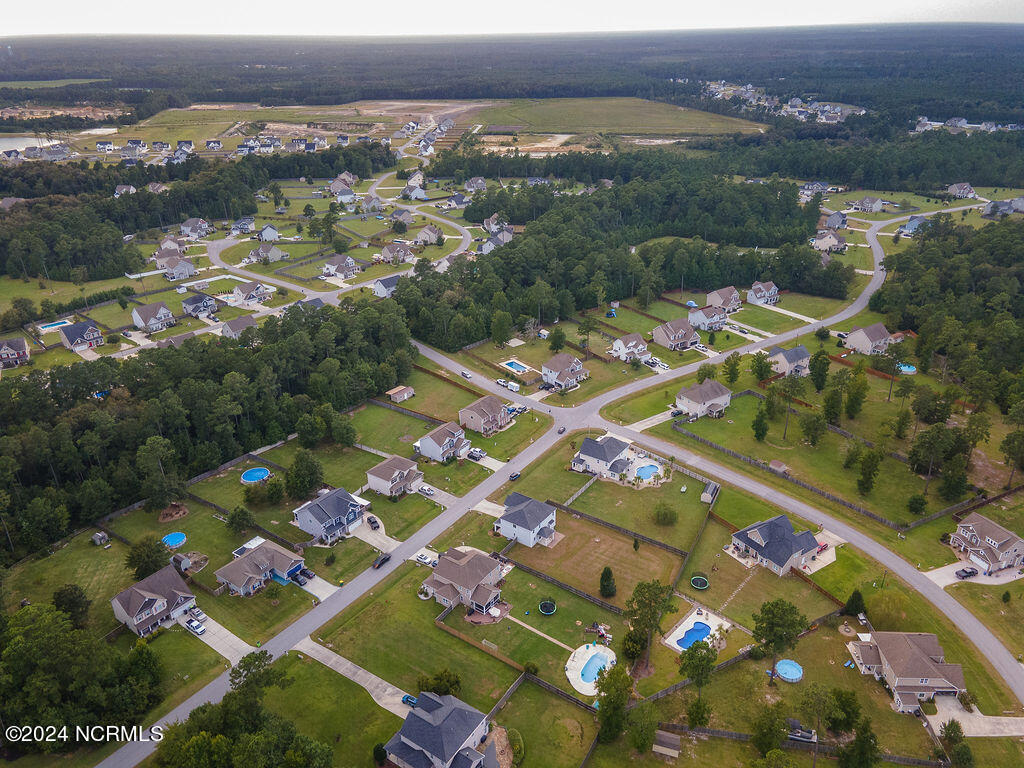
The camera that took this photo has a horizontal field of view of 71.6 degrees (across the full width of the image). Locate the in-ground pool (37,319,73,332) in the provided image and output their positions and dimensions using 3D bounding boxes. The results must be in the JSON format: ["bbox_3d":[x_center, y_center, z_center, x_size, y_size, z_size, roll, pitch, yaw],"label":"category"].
[{"bbox_3d":[-214.950,-26.990,333.750,5.200,1.500,11.800,22,34,38],"label":"in-ground pool"}]

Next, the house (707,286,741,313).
[{"bbox_3d":[101.630,-40.640,337.680,12.360,8.210,12.360,-19,32,-33],"label":"house"}]

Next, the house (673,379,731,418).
[{"bbox_3d":[69.530,4.520,251.990,16.800,8.600,13.200,-18,31,-30],"label":"house"}]

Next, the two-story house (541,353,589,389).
[{"bbox_3d":[20.910,-5.960,269.810,14.490,9.120,11.040,-22,34,-36],"label":"two-story house"}]

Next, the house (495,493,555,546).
[{"bbox_3d":[4.434,37.262,197.020,15.500,8.300,12.200,17,31,31],"label":"house"}]

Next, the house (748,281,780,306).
[{"bbox_3d":[123.960,-44.890,349.180,13.400,8.600,9.600,-17,31,-29],"label":"house"}]

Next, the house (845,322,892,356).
[{"bbox_3d":[149.380,-19.890,297.090,13.500,9.900,13.000,-18,31,-31],"label":"house"}]

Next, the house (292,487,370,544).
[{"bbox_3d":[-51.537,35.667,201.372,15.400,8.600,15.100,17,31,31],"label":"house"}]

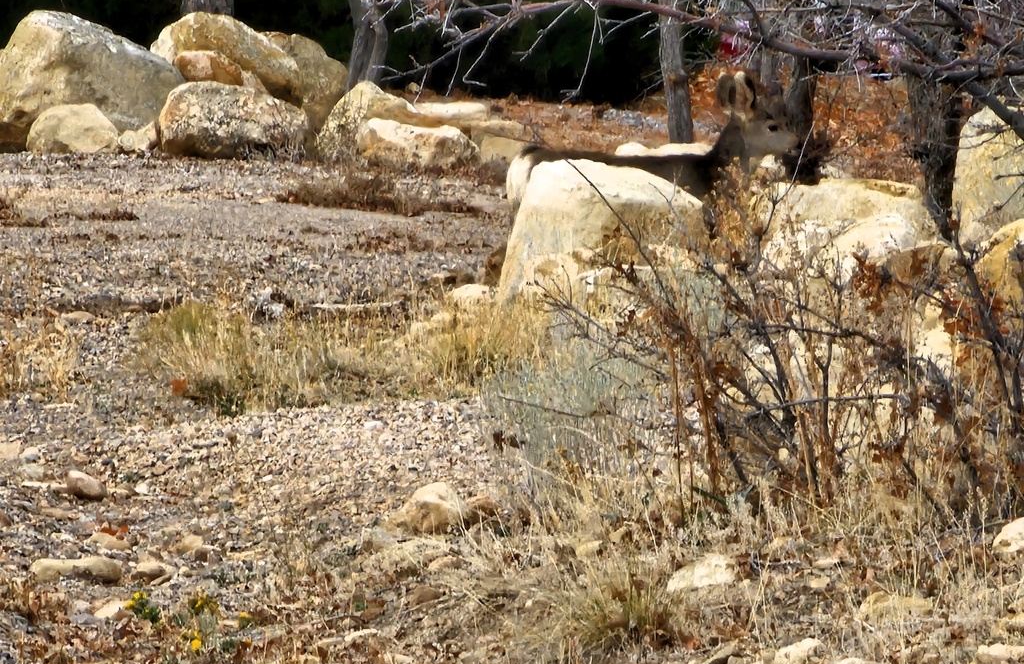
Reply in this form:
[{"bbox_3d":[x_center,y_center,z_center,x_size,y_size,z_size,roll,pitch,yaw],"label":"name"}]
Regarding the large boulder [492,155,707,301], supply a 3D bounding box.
[{"bbox_3d":[0.374,-0.407,28.400,0.870,0.600,0.700,0,4,0],"label":"large boulder"}]

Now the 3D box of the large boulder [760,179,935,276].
[{"bbox_3d":[1.410,-0.427,28.600,0.730,0.450,0.550,0,4,0],"label":"large boulder"}]

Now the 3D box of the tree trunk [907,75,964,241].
[{"bbox_3d":[1.822,-0.766,29.200,0.220,0.800,0.220,-5,4,0],"label":"tree trunk"}]

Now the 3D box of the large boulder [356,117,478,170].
[{"bbox_3d":[-0.514,-1.020,37.000,0.660,0.300,0.450,0,4,0],"label":"large boulder"}]

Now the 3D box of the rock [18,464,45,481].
[{"bbox_3d":[-1.515,0.444,21.500,0.088,0.052,0.070,0,4,0],"label":"rock"}]

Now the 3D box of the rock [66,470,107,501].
[{"bbox_3d":[-1.257,0.454,20.100,0.115,0.080,0.090,0,4,0],"label":"rock"}]

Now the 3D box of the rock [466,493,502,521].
[{"bbox_3d":[-0.091,0.539,21.000,0.112,0.083,0.095,0,4,0],"label":"rock"}]

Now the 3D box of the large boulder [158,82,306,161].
[{"bbox_3d":[-1.738,-1.324,42.600,0.940,0.450,0.680,0,4,0],"label":"large boulder"}]

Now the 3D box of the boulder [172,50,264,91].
[{"bbox_3d":[-1.650,-1.438,38.000,0.500,0.270,0.400,0,4,0],"label":"boulder"}]

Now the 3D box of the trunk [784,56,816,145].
[{"bbox_3d":[1.717,-1.378,40.500,0.190,0.580,0.190,0,4,0],"label":"trunk"}]

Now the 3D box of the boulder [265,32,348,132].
[{"bbox_3d":[-1.352,-1.587,43.800,0.600,0.640,0.600,0,4,0],"label":"boulder"}]

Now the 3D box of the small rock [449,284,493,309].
[{"bbox_3d":[-0.167,-0.139,27.400,0.178,0.100,0.140,0,4,0],"label":"small rock"}]

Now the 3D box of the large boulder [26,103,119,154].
[{"bbox_3d":[-2.752,-1.274,42.600,0.560,0.320,0.450,0,4,0],"label":"large boulder"}]

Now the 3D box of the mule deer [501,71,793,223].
[{"bbox_3d":[0.589,-0.580,28.500,1.200,1.020,0.320,-1,4,-12],"label":"mule deer"}]

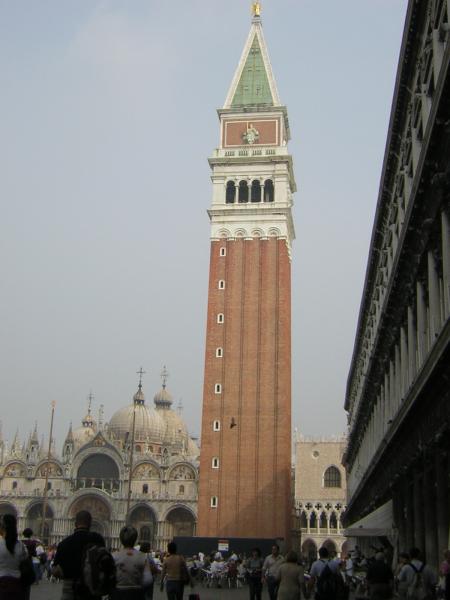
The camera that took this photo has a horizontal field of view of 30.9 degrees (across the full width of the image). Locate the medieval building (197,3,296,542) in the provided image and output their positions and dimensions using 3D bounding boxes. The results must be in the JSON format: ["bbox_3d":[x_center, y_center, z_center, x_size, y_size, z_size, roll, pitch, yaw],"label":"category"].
[{"bbox_3d":[4.615,-7.739,135.921,13.600,98.200,13.600,-1,-17,8],"label":"medieval building"}]

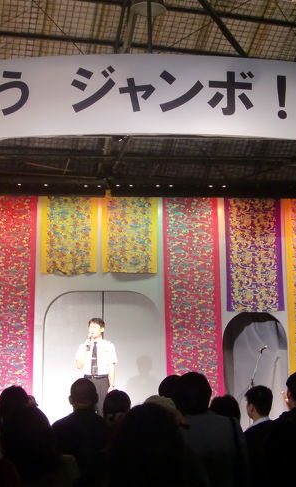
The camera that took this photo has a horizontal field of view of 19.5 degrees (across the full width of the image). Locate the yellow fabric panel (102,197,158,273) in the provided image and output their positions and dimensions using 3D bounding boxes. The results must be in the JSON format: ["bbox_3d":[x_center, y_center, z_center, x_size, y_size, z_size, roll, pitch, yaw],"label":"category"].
[{"bbox_3d":[-0.230,-0.116,11.377,0.740,1.018,0.050,0,-10,-4],"label":"yellow fabric panel"}]

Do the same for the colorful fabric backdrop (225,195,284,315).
[{"bbox_3d":[1.420,0.146,11.461,0.764,1.519,0.050,0,-10,-4],"label":"colorful fabric backdrop"}]

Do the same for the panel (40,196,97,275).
[{"bbox_3d":[-1.028,-0.109,11.312,0.746,1.048,0.050,0,-10,-4],"label":"panel"}]

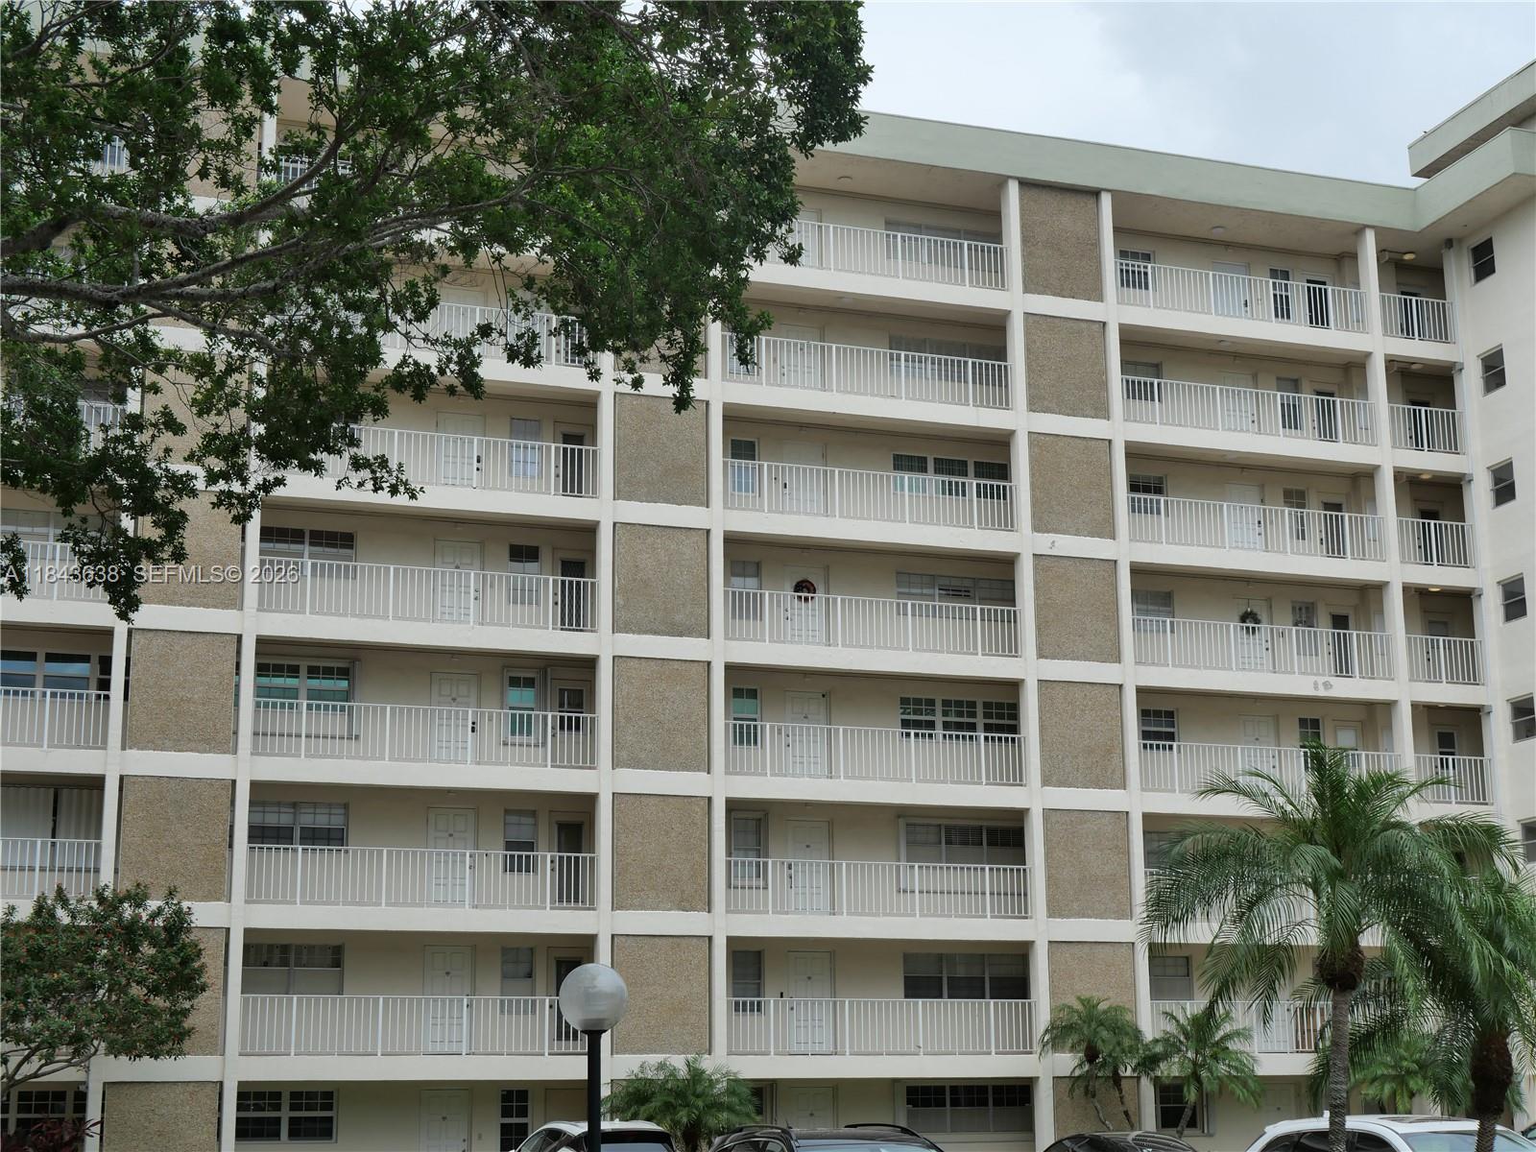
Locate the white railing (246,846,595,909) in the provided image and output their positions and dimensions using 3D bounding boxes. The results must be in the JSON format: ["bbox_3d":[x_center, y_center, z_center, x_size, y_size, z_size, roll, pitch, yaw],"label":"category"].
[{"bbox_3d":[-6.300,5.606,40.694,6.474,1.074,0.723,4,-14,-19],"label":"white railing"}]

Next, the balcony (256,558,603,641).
[{"bbox_3d":[-6.523,0.526,42.561,6.492,1.121,1.250,4,-14,-19],"label":"balcony"}]

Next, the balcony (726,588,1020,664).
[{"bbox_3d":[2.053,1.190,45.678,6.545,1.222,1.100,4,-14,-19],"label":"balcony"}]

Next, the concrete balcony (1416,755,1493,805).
[{"bbox_3d":[15.131,4.518,49.023,1.893,1.047,0.120,4,-14,-19],"label":"concrete balcony"}]

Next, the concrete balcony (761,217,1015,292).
[{"bbox_3d":[2.108,-6.770,46.445,6.434,1.054,0.080,4,-14,-19],"label":"concrete balcony"}]

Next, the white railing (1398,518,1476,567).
[{"bbox_3d":[14.850,-0.564,50.445,2.039,1.121,1.250,4,-14,-19],"label":"white railing"}]

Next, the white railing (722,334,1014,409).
[{"bbox_3d":[2.136,-4.213,46.198,6.501,1.068,0.120,4,-14,-19],"label":"white railing"}]

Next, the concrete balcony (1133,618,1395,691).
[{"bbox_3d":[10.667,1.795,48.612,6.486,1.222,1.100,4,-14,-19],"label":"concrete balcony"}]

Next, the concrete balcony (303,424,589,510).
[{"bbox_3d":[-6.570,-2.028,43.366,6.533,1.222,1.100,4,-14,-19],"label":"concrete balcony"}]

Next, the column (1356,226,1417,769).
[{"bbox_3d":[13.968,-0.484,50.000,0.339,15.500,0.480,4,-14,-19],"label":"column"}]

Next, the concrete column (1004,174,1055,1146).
[{"bbox_3d":[5.337,1.698,45.621,0.241,21.029,0.331,4,-14,-19],"label":"concrete column"}]

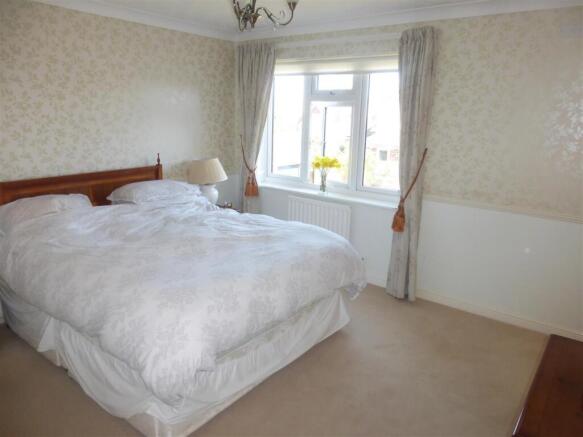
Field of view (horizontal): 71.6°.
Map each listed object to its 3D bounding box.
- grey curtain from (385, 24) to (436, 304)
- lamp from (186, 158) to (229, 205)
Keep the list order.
[{"bbox_3d":[0.974,-0.372,3.386,0.330,2.220,0.160,12,19,35],"label":"grey curtain"},{"bbox_3d":[-0.817,-0.328,3.931,0.385,0.480,0.385,1,15,0],"label":"lamp"}]

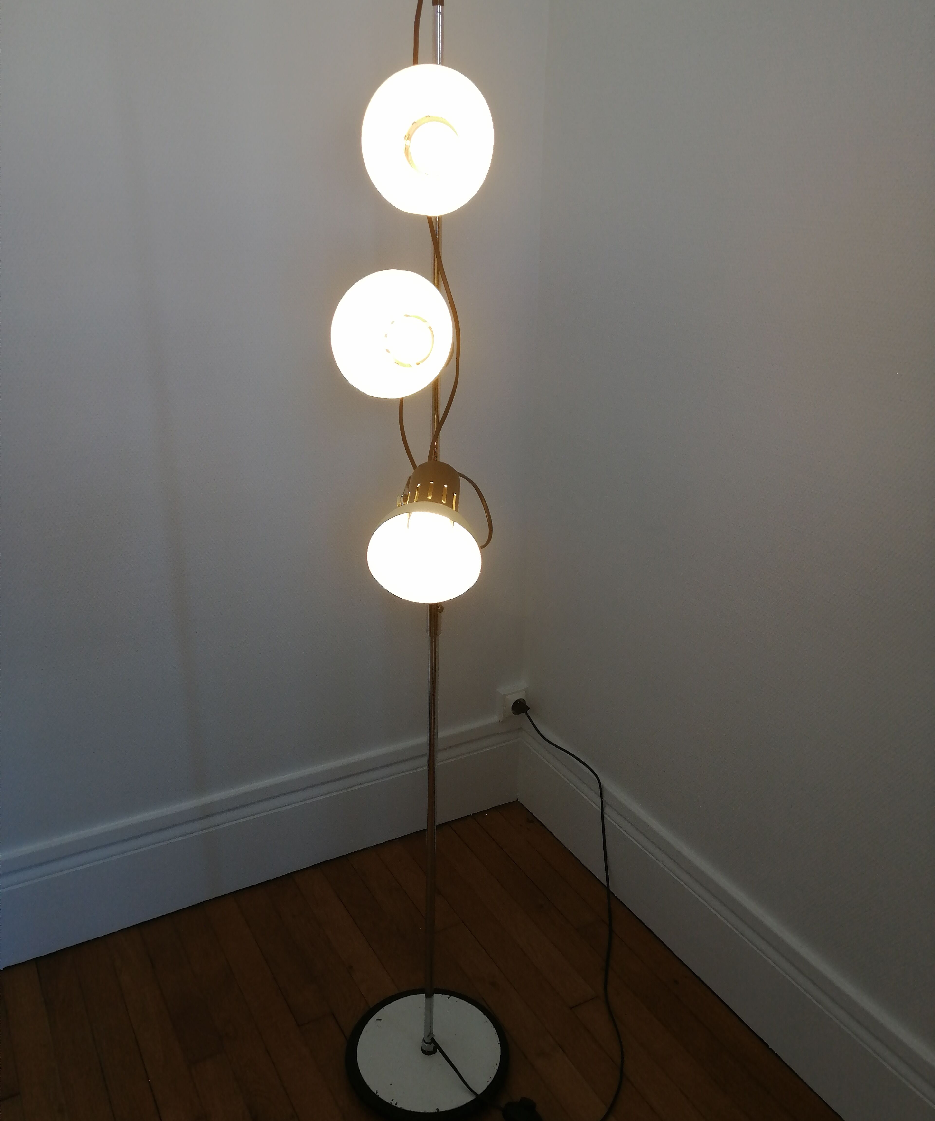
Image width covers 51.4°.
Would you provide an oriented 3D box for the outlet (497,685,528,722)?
[{"bbox_3d":[0.111,0.343,2.358,0.073,0.072,0.029,-11,24,-27],"label":"outlet"}]

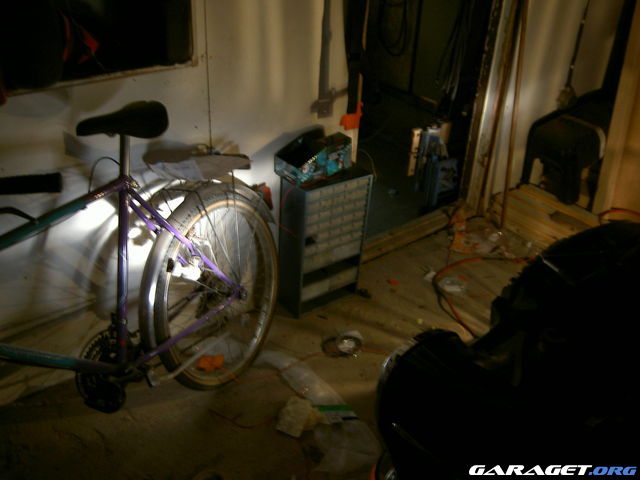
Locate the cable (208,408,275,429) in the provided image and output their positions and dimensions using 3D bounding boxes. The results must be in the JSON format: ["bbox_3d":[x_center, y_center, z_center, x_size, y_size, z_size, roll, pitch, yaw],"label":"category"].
[{"bbox_3d":[-0.256,0.566,2.005,0.220,0.008,0.075,3,30,0],"label":"cable"}]

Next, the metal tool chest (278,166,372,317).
[{"bbox_3d":[0.012,0.001,2.473,0.306,0.552,0.150,-19,36,-33],"label":"metal tool chest"}]

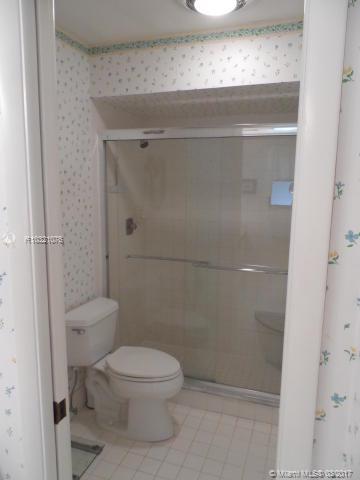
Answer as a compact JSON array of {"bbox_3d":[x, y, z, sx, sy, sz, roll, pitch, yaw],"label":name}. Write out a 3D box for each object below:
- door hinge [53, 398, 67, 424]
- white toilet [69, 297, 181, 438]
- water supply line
[{"bbox_3d":[-0.368,0.526,1.020,0.020,0.065,0.045,4,9,18],"label":"door hinge"},{"bbox_3d":[-0.315,0.837,2.192,0.745,0.720,0.480,4,9,18],"label":"white toilet"},{"bbox_3d":[-0.675,0.954,2.110,0.060,0.300,0.060,4,9,18],"label":"water supply line"}]

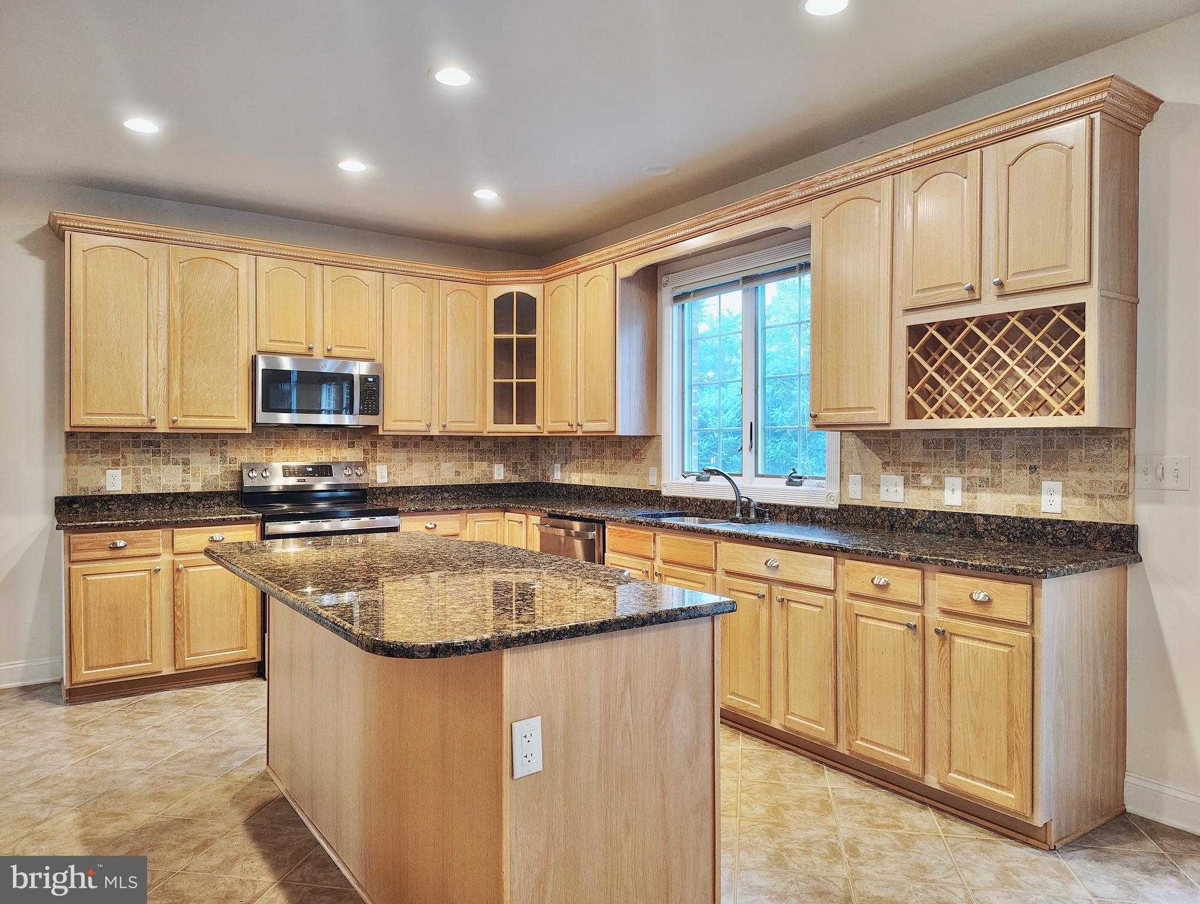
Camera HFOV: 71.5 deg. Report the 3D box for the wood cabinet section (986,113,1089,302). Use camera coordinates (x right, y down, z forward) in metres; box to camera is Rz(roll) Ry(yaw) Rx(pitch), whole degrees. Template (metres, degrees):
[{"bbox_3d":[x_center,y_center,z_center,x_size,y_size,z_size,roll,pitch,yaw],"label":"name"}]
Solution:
[{"bbox_3d":[1.636,-0.831,2.987,0.295,0.563,0.377,0,0,-35],"label":"wood cabinet section"}]

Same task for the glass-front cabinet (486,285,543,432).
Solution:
[{"bbox_3d":[-0.551,-0.629,5.843,0.410,1.030,0.380,0,0,10],"label":"glass-front cabinet"}]

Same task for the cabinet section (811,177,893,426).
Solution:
[{"bbox_3d":[1.203,-0.622,3.676,0.324,1.020,0.425,0,0,-35],"label":"cabinet section"}]

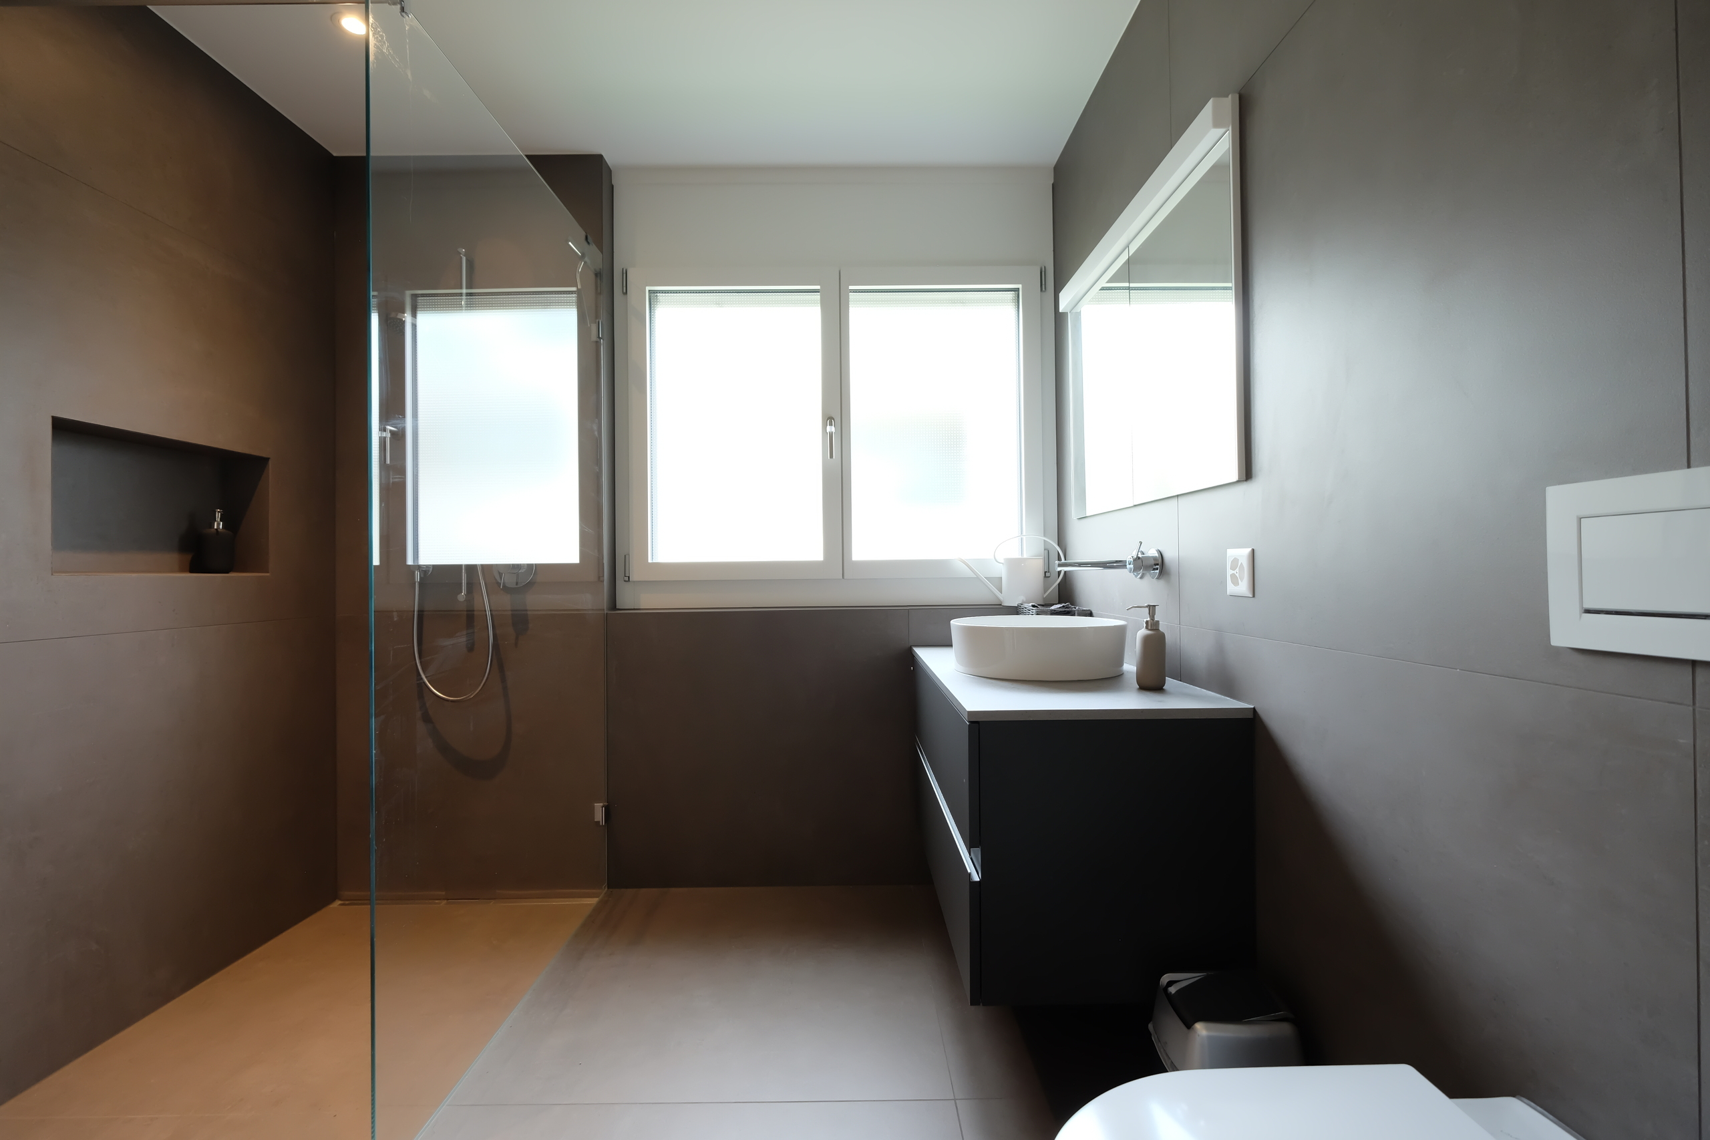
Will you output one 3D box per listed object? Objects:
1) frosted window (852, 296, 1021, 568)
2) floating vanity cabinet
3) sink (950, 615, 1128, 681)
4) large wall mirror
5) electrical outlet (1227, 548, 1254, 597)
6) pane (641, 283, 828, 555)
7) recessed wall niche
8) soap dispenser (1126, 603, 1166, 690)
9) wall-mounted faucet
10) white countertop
[{"bbox_3d":[0.283,-0.516,2.498,0.609,0.960,0.040,-1,0,-1],"label":"frosted window"},{"bbox_3d":[0.461,0.532,1.846,0.520,0.511,1.108,-1,0,-1],"label":"floating vanity cabinet"},{"bbox_3d":[0.471,0.195,1.841,0.441,0.124,0.441,-1,0,-1],"label":"sink"},{"bbox_3d":[0.681,-0.515,1.762,0.050,0.714,0.910,-1,0,-1],"label":"large wall mirror"},{"bbox_3d":[0.716,0.006,1.325,0.011,0.087,0.085,-1,0,-1],"label":"electrical outlet"},{"bbox_3d":[-0.418,-0.509,2.489,0.611,0.961,0.040,-1,0,-1],"label":"pane"},{"bbox_3d":[-1.783,-0.157,1.802,0.142,0.338,0.570,-1,0,-1],"label":"recessed wall niche"},{"bbox_3d":[0.621,0.163,1.517,0.090,0.180,0.064,-1,0,-1],"label":"soap dispenser"},{"bbox_3d":[0.613,-0.021,1.754,0.207,0.094,0.173,-1,0,-1],"label":"wall-mounted faucet"},{"bbox_3d":[0.457,0.267,1.847,0.522,0.019,1.110,-1,0,-1],"label":"white countertop"}]

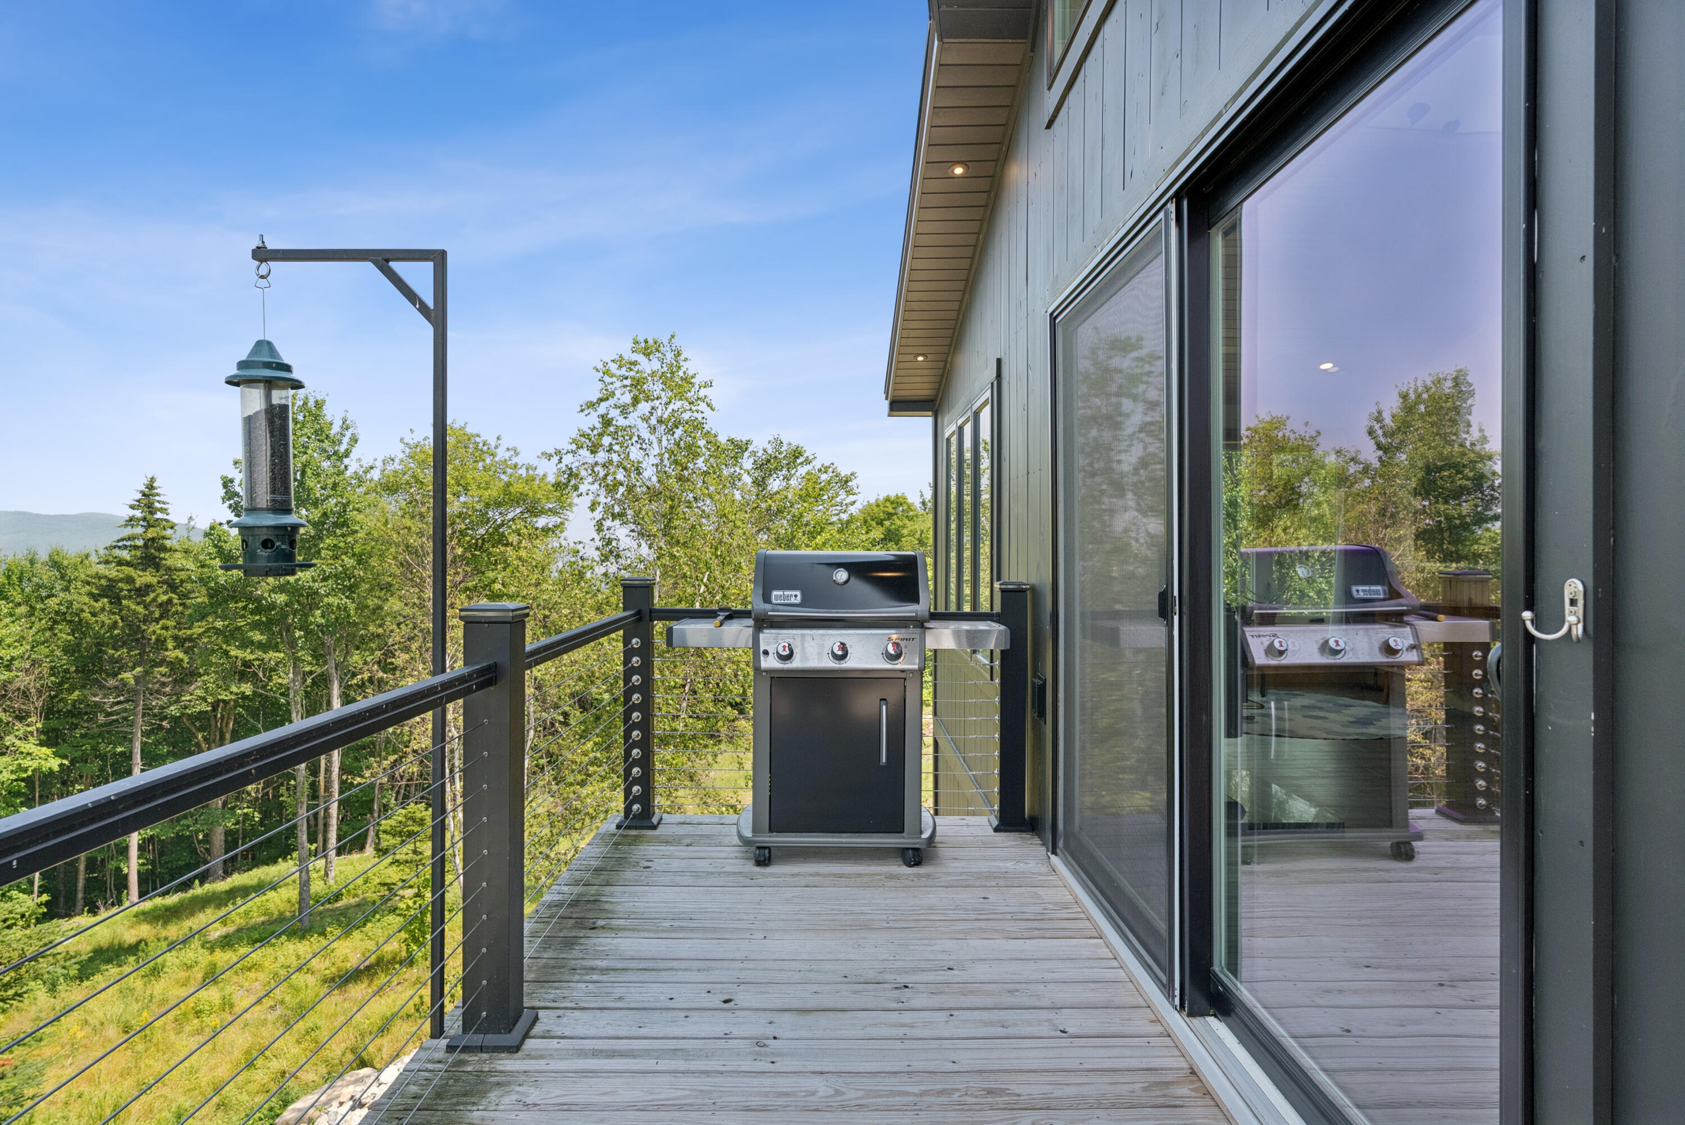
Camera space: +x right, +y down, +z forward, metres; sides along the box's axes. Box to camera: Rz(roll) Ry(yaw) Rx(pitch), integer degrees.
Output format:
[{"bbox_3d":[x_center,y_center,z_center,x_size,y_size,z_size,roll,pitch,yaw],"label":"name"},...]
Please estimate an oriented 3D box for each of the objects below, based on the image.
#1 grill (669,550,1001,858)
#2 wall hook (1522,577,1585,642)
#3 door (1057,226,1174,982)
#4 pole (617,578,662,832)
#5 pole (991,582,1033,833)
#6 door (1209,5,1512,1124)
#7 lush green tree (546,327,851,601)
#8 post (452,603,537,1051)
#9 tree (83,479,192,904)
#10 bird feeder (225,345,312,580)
[{"bbox_3d":[-0.016,0.533,3.640,1.280,1.150,0.600,0,1,-1],"label":"grill"},{"bbox_3d":[0.808,0.054,1.060,0.040,0.071,0.068,0,1,-1],"label":"wall hook"},{"bbox_3d":[0.817,0.095,2.850,0.050,1.955,1.190,0,1,-1],"label":"door"},{"bbox_3d":[-0.853,0.585,3.955,0.163,1.035,0.163,0,1,-1],"label":"pole"},{"bbox_3d":[0.712,0.595,3.940,0.163,1.033,0.163,0,1,-1],"label":"pole"},{"bbox_3d":[0.920,0.100,1.735,0.050,1.950,1.180,0,1,-1],"label":"door"},{"bbox_3d":[-1.600,0.420,11.000,3.500,6.100,3.200,0,1,-1],"label":"lush green tree"},{"bbox_3d":[-0.831,0.613,2.245,0.165,1.030,0.165,0,1,-1],"label":"post"},{"bbox_3d":[-12.800,2.330,17.000,2.200,7.800,2.200,0,1,-1],"label":"tree"},{"bbox_3d":[-1.391,-0.254,2.270,0.235,0.572,0.235,0,1,-1],"label":"bird feeder"}]

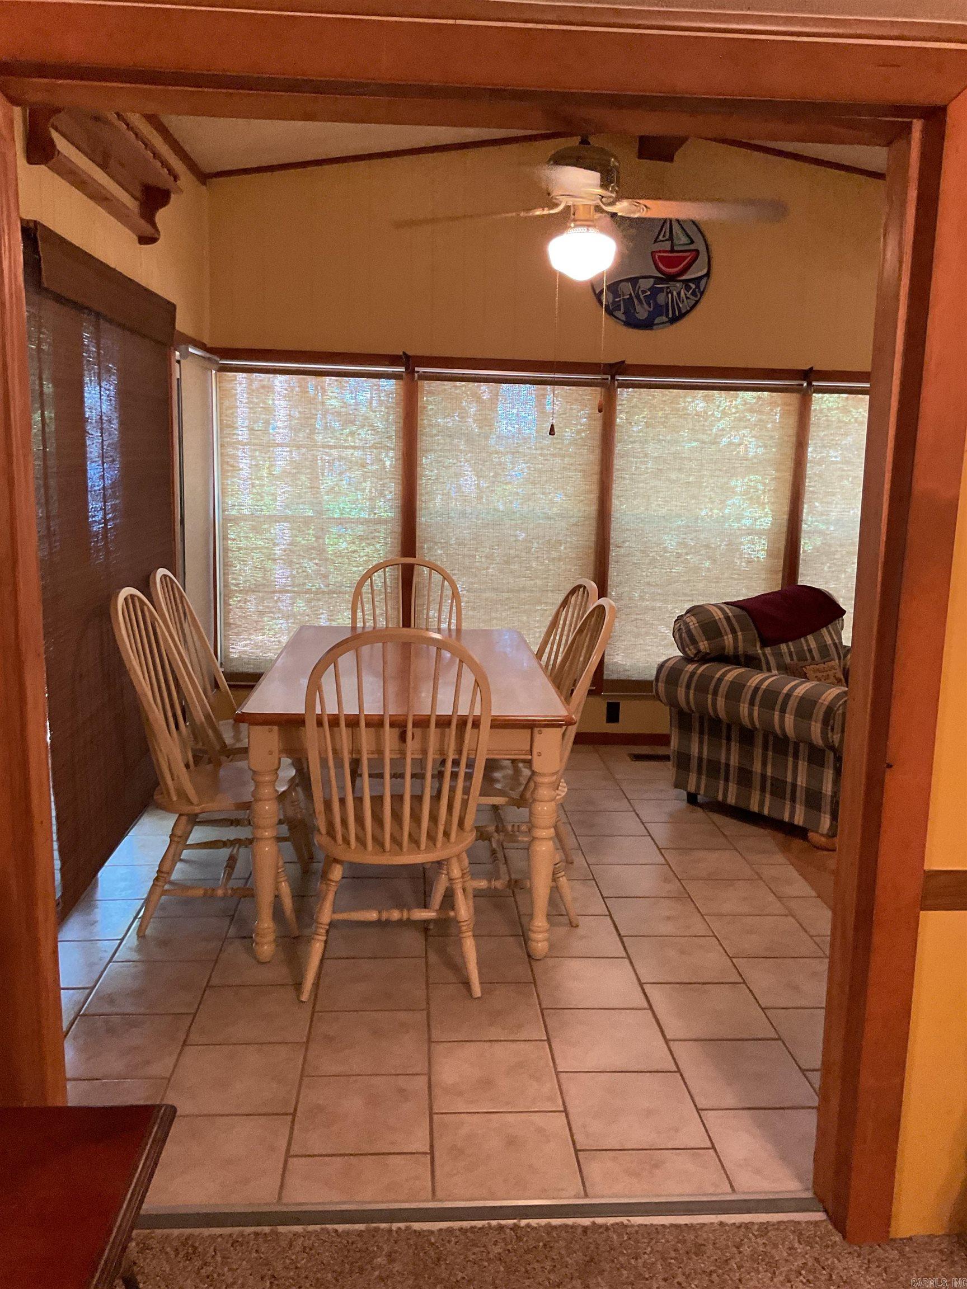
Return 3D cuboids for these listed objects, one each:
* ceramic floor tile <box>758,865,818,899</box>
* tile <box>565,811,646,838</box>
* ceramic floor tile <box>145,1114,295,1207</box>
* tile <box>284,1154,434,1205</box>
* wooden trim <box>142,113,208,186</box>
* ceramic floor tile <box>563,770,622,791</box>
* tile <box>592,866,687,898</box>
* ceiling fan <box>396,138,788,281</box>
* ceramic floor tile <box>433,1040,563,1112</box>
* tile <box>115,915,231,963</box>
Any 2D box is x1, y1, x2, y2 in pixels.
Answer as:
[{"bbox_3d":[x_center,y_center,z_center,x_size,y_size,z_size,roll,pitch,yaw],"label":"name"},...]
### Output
[{"bbox_3d":[1.103,0.868,3.948,0.155,0.010,0.304,1,10,-4],"label":"ceramic floor tile"},{"bbox_3d":[0.507,0.742,4.445,0.298,0.010,0.298,1,10,-4],"label":"tile"},{"bbox_3d":[-0.571,1.100,2.294,0.303,0.012,0.303,1,10,-4],"label":"ceramic floor tile"},{"bbox_3d":[-0.254,1.096,2.203,0.296,0.010,0.144,1,10,-4],"label":"tile"},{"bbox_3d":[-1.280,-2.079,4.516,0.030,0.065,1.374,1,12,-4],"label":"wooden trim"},{"bbox_3d":[0.477,0.649,5.141,0.304,0.010,0.304,1,10,-4],"label":"ceramic floor tile"},{"bbox_3d":[0.548,0.844,3.841,0.298,0.010,0.298,1,10,-4],"label":"tile"},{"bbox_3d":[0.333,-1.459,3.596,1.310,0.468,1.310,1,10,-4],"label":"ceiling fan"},{"bbox_3d":[0.025,1.058,2.639,0.303,0.012,0.303,1,10,-4],"label":"ceramic floor tile"},{"bbox_3d":[-0.961,0.922,3.367,0.304,0.010,0.304,1,10,-4],"label":"tile"}]

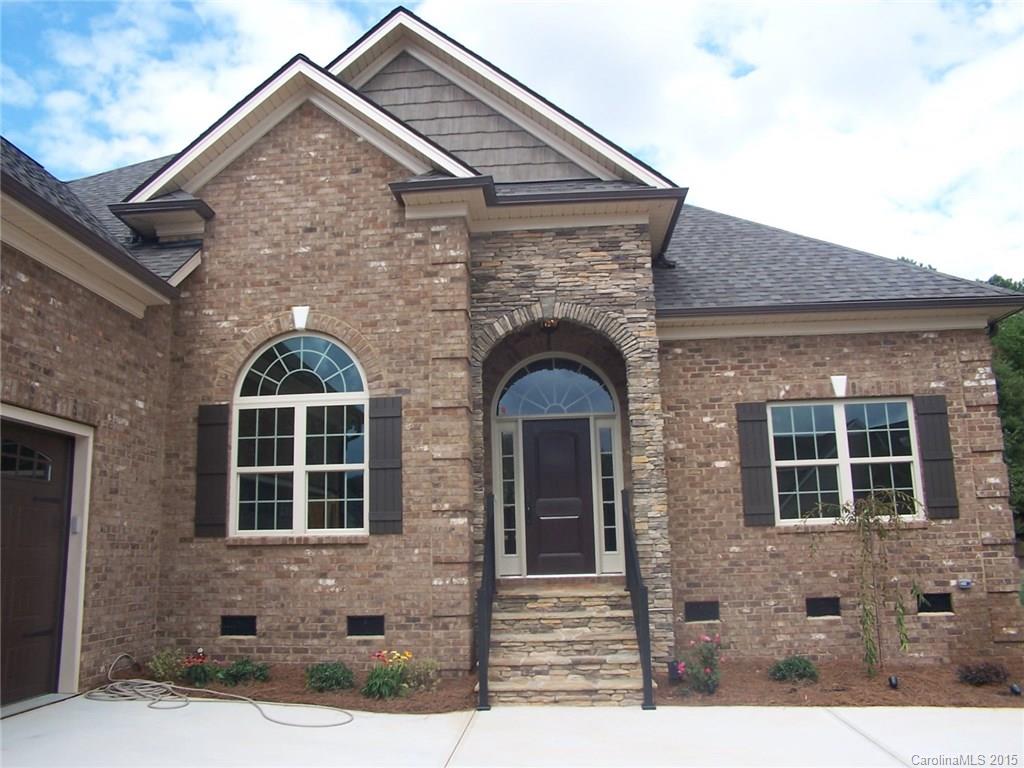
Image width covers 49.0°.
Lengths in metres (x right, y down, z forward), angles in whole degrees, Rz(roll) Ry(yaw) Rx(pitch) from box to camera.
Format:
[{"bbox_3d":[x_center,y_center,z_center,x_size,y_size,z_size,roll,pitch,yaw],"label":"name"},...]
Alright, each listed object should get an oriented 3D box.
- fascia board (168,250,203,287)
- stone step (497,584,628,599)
[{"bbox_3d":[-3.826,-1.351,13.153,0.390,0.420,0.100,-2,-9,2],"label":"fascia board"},{"bbox_3d":[0.548,2.250,12.188,1.580,0.150,0.360,-2,-9,2],"label":"stone step"}]

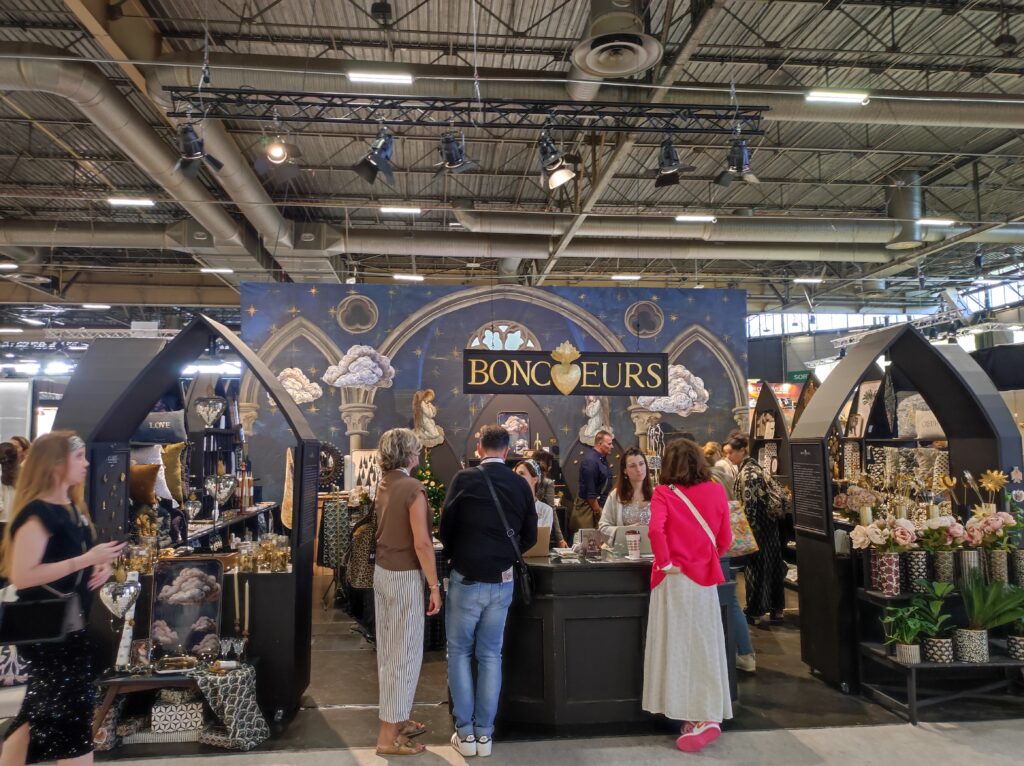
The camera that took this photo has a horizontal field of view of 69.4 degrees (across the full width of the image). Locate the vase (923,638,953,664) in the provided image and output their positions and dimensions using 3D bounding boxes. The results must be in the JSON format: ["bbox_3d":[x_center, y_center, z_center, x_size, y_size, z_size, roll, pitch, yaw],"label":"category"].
[{"bbox_3d":[2.604,1.629,4.500,0.156,0.143,0.156,0,-5,-5],"label":"vase"}]

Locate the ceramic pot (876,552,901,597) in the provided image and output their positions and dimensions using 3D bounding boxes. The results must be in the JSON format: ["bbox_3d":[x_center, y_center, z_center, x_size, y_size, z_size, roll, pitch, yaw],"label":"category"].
[{"bbox_3d":[2.338,1.183,4.587,0.112,0.265,0.112,0,-4,-5],"label":"ceramic pot"}]

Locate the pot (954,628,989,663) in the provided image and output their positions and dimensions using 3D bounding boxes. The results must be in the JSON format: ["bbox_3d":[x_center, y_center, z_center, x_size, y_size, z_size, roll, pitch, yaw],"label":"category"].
[{"bbox_3d":[2.749,1.549,4.424,0.201,0.186,0.201,0,-5,-5],"label":"pot"}]

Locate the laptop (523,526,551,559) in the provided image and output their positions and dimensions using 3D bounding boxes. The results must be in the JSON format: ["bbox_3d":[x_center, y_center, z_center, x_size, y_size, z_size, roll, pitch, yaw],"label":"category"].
[{"bbox_3d":[0.077,0.988,4.638,0.305,0.195,0.280,0,-5,-5],"label":"laptop"}]

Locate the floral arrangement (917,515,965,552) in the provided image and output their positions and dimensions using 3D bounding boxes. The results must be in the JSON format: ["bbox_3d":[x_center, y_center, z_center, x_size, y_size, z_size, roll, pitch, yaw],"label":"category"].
[{"bbox_3d":[2.761,0.970,4.760,0.280,0.235,0.250,0,-5,-5],"label":"floral arrangement"}]

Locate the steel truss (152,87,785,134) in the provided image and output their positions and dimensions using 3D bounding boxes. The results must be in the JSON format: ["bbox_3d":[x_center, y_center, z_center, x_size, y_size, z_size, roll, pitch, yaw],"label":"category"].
[{"bbox_3d":[-0.351,-2.703,7.419,6.000,0.260,0.290,0,-5,-5],"label":"steel truss"}]

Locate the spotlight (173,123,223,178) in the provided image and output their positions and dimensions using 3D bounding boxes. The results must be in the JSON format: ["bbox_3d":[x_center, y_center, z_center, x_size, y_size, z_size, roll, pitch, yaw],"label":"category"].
[{"bbox_3d":[-3.042,-2.234,7.100,0.420,0.420,0.380,0,34,-7],"label":"spotlight"}]

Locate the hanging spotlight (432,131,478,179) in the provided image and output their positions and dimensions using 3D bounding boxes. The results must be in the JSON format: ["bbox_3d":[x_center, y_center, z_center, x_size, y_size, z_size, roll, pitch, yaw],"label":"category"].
[{"bbox_3d":[-0.558,-2.268,7.300,0.380,0.410,0.360,-2,16,19],"label":"hanging spotlight"}]

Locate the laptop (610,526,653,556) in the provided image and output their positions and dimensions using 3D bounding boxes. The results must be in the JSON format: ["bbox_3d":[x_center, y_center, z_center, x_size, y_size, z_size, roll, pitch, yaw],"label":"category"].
[{"bbox_3d":[0.752,0.970,4.557,0.320,0.180,0.260,0,-4,-7],"label":"laptop"}]

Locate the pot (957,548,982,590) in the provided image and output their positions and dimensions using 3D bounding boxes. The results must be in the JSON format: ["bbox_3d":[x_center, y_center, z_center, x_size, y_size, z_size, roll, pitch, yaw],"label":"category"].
[{"bbox_3d":[2.912,1.187,4.700,0.115,0.265,0.115,0,-4,-5],"label":"pot"}]

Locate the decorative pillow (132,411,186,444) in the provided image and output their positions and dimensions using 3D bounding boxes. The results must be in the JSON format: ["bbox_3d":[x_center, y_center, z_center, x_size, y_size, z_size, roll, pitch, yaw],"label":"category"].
[{"bbox_3d":[-2.529,0.319,5.300,0.390,0.245,0.110,0,-16,-5],"label":"decorative pillow"}]

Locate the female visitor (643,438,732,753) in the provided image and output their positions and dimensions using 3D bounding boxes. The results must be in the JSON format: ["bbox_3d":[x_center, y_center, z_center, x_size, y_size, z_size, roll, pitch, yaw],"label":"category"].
[{"bbox_3d":[0.954,1.127,4.077,0.480,1.650,0.420,0,-4,-6],"label":"female visitor"}]

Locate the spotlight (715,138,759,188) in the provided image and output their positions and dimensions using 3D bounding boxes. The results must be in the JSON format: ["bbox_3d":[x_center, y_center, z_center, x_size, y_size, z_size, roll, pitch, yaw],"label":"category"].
[{"bbox_3d":[2.338,-2.291,7.694,0.410,0.330,0.420,0,-49,-5],"label":"spotlight"}]

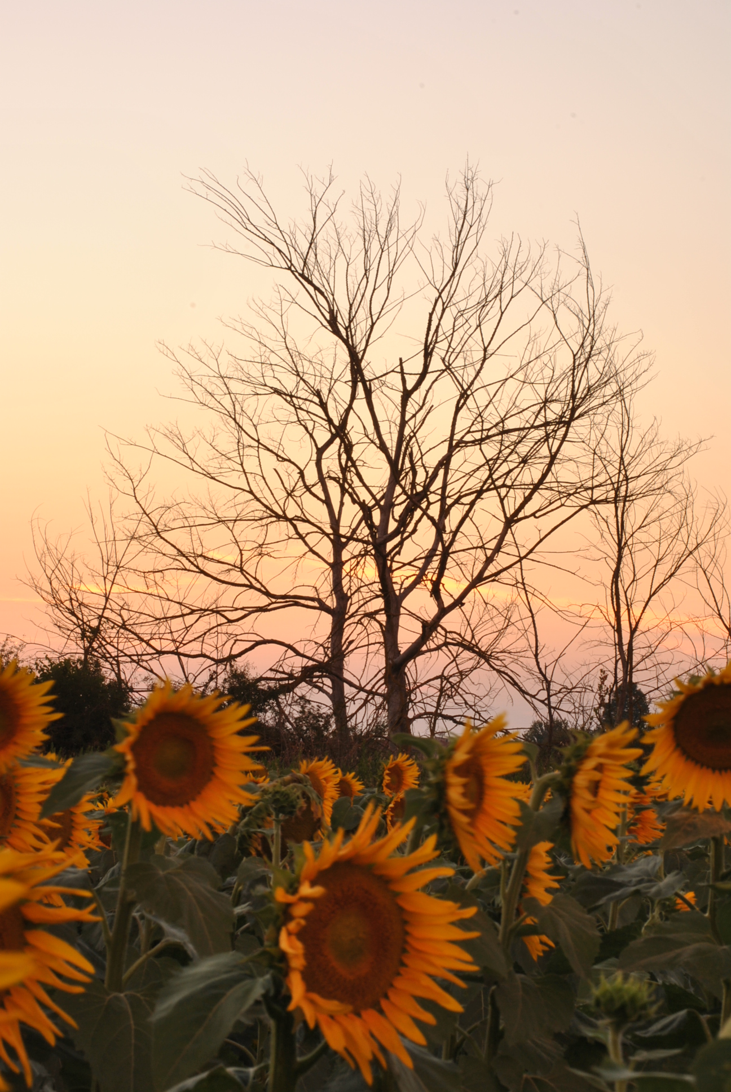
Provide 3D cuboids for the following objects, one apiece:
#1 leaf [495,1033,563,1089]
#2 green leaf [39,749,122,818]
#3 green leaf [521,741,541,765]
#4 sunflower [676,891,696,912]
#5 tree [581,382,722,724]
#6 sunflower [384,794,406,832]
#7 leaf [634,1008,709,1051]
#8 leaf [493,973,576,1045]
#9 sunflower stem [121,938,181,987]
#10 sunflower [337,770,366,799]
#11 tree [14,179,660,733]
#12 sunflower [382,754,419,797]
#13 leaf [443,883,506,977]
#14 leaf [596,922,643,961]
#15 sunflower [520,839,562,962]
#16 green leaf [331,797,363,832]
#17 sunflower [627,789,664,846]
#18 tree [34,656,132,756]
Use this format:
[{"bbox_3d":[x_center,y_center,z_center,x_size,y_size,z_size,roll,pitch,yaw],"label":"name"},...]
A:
[{"bbox_3d":[0.275,0.870,6.000,0.118,0.098,0.070,0,-3,-6],"label":"leaf"},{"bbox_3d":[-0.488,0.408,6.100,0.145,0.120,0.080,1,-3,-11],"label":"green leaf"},{"bbox_3d":[0.274,0.351,6.000,0.050,0.048,0.050,-2,-3,27],"label":"green leaf"},{"bbox_3d":[0.855,0.952,9.500,0.060,0.075,0.070,-2,-4,37],"label":"sunflower"},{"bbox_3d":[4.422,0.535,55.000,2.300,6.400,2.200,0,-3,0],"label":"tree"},{"bbox_3d":[0.179,1.357,17.800,0.090,0.230,0.230,-3,-4,40],"label":"sunflower"},{"bbox_3d":[0.521,0.830,6.100,0.135,0.075,0.100,-1,-3,22],"label":"leaf"},{"bbox_3d":[0.290,0.795,6.100,0.137,0.127,0.060,0,-3,-6],"label":"leaf"},{"bbox_3d":[-0.354,0.689,5.900,0.125,0.022,0.030,-36,0,9],"label":"sunflower stem"},{"bbox_3d":[-0.098,1.622,24.000,0.230,0.230,0.090,3,3,-45],"label":"sunflower"},{"bbox_3d":[-0.330,-1.116,55.000,9.700,9.600,7.500,0,-3,0],"label":"tree"},{"bbox_3d":[0.185,1.217,18.800,0.090,0.235,0.235,-2,-4,38],"label":"sunflower"},{"bbox_3d":[0.191,0.672,6.200,0.115,0.165,0.060,0,-3,-6],"label":"leaf"},{"bbox_3d":[0.554,0.864,7.800,0.120,0.090,0.080,0,-3,-6],"label":"leaf"},{"bbox_3d":[0.349,0.728,7.300,0.090,0.240,0.240,-1,-3,18],"label":"sunflower"},{"bbox_3d":[-0.077,1.095,14.500,0.140,0.150,0.060,1,-3,-11],"label":"green leaf"},{"bbox_3d":[1.131,1.102,14.500,0.090,0.240,0.240,-1,-3,24],"label":"sunflower"},{"bbox_3d":[-5.275,3.019,66.000,1.900,2.000,1.800,0,-3,0],"label":"tree"}]

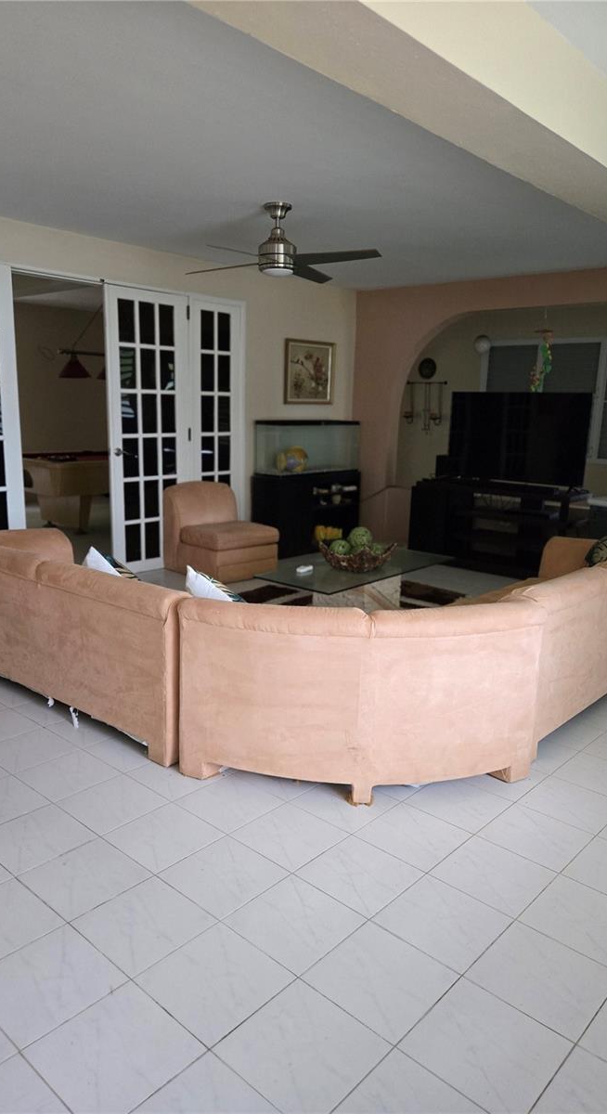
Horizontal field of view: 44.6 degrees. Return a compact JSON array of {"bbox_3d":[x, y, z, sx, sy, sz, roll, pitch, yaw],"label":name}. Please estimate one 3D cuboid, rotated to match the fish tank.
[{"bbox_3d":[0.060,-1.108,7.474,0.373,0.520,1.178,12,15,41],"label":"fish tank"}]

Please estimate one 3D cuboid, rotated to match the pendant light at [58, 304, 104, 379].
[{"bbox_3d":[-2.209,-2.548,8.547,0.367,0.973,1.340,12,15,41],"label":"pendant light"}]

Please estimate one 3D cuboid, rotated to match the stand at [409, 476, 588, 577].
[{"bbox_3d":[1.784,-0.243,6.962,1.582,0.725,0.474,12,15,41],"label":"stand"}]

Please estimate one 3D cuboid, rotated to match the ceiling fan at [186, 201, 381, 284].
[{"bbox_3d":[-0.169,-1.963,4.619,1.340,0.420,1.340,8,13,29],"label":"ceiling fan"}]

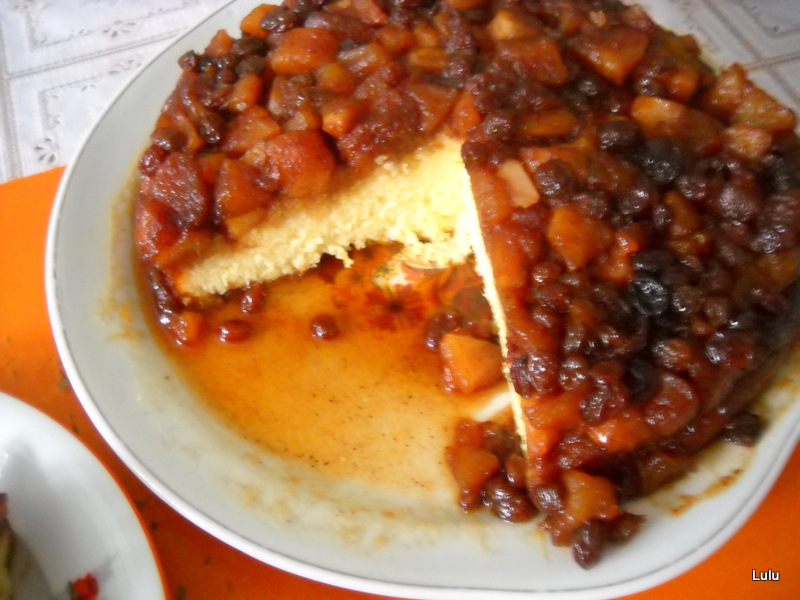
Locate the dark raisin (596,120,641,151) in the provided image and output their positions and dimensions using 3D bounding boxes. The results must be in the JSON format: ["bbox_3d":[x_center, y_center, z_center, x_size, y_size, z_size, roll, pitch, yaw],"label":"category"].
[{"bbox_3d":[0.073,-0.055,0.295,0.015,0.009,0.011,0,57,-4],"label":"dark raisin"}]

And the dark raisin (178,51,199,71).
[{"bbox_3d":[-0.081,-0.092,0.337,0.009,0.009,0.009,6,57,0],"label":"dark raisin"}]

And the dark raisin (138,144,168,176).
[{"bbox_3d":[-0.089,-0.050,0.317,0.010,0.009,0.012,32,60,16],"label":"dark raisin"}]

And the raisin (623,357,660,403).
[{"bbox_3d":[0.073,0.024,0.264,0.011,0.011,0.015,-6,54,0],"label":"raisin"}]

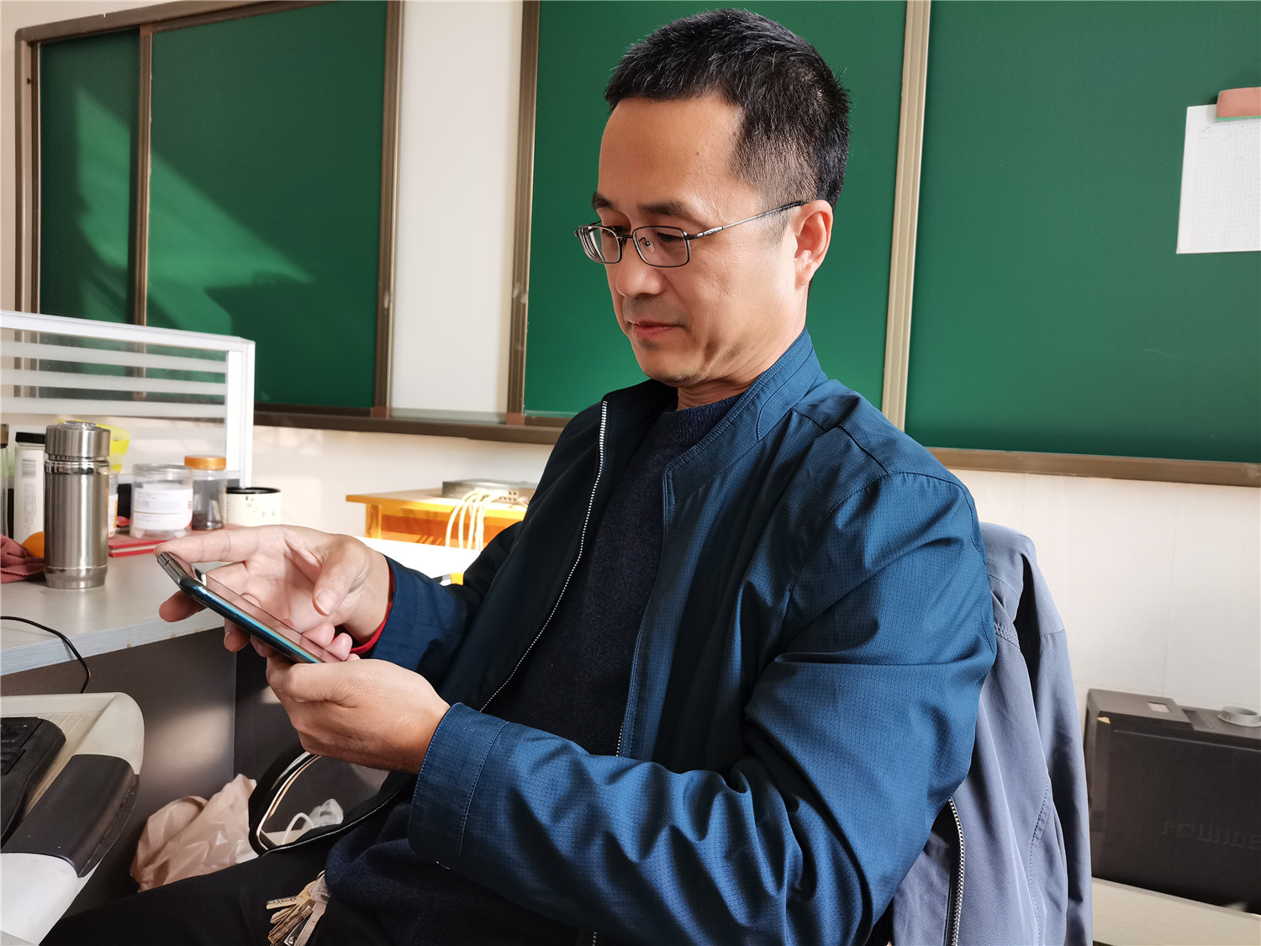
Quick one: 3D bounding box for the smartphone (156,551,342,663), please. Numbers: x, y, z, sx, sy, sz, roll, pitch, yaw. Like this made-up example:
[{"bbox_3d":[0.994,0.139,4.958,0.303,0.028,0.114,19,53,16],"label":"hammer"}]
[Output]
[{"bbox_3d":[-0.231,0.106,0.624,0.158,0.009,0.074,43,-17,-32],"label":"smartphone"}]

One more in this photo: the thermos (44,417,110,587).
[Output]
[{"bbox_3d":[-0.702,0.039,1.204,0.071,0.206,0.071,4,4,24],"label":"thermos"}]

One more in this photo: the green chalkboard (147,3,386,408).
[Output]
[{"bbox_3d":[-1.114,-0.785,2.844,0.950,1.170,0.030,4,4,24],"label":"green chalkboard"}]

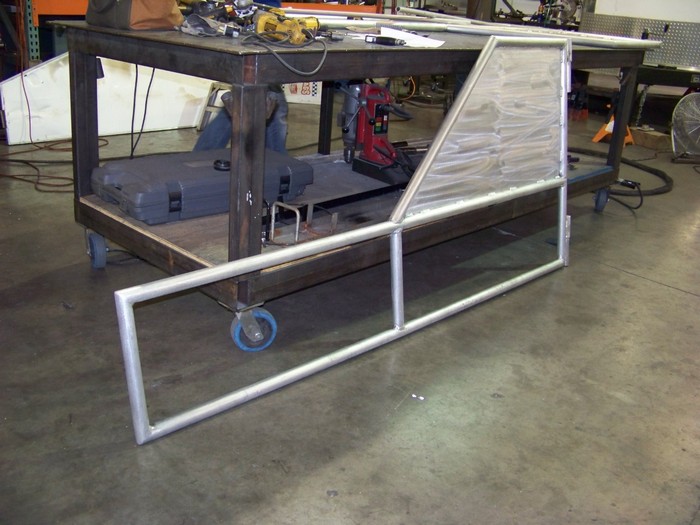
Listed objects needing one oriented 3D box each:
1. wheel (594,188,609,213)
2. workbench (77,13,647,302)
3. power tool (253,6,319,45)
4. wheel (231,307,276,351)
[{"bbox_3d":[1.548,-0.382,4.480,0.060,0.160,0.155,11,22,18],"label":"wheel"},{"bbox_3d":[0.287,-0.705,3.623,1.200,0.850,3.060,21,27,38],"label":"workbench"},{"bbox_3d":[-0.220,-0.811,2.480,0.160,0.120,0.250,-11,25,-34],"label":"power tool"},{"bbox_3d":[-0.324,0.227,2.470,0.155,0.160,0.060,-3,22,-19],"label":"wheel"}]

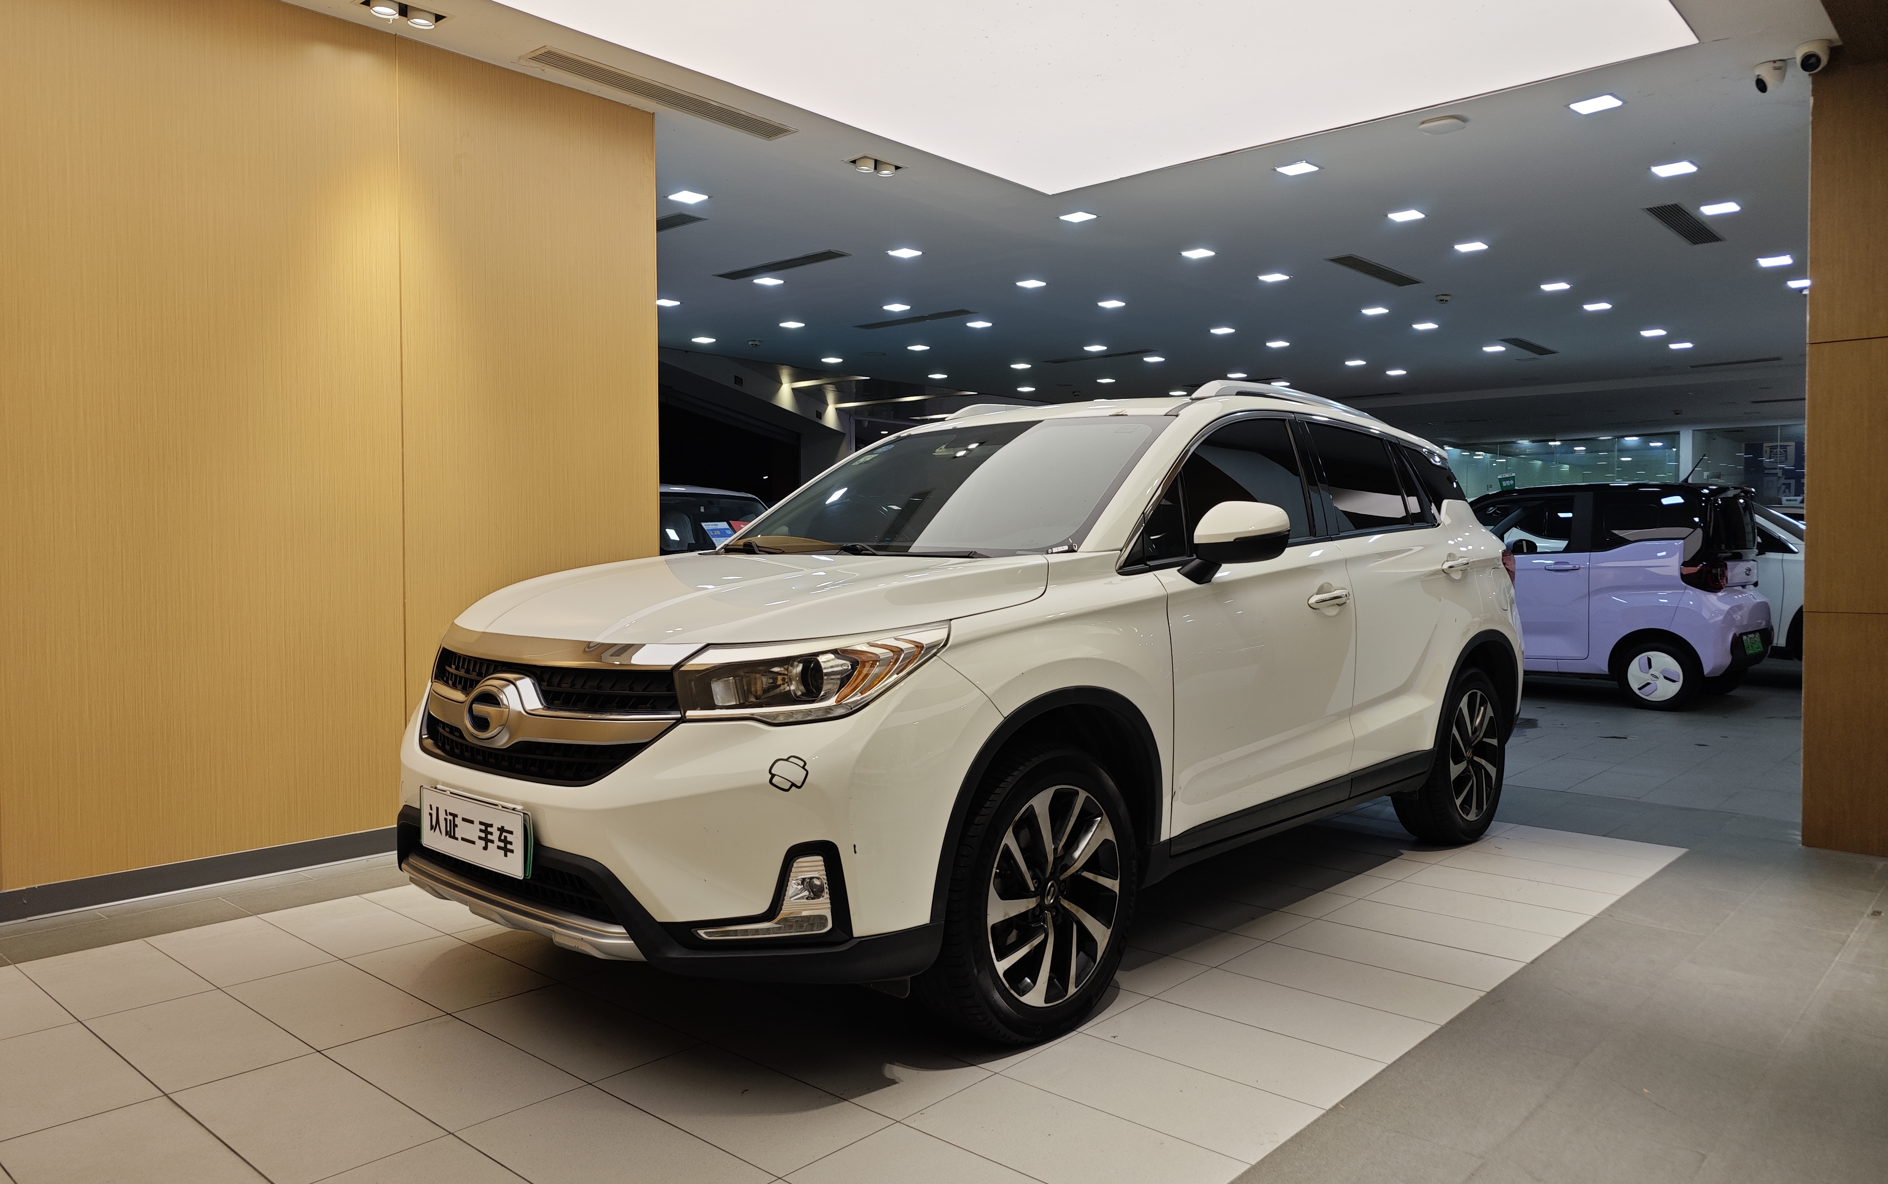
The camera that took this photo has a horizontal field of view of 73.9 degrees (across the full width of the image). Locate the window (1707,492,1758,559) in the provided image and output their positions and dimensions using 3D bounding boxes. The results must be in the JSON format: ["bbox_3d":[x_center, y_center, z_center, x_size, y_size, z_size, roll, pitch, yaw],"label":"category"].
[{"bbox_3d":[5.776,-0.479,9.153,0.140,0.460,1.120,1,2,42],"label":"window"}]

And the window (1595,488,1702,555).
[{"bbox_3d":[5.023,-0.511,8.926,0.660,0.460,0.080,1,2,42],"label":"window"}]

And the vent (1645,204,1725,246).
[{"bbox_3d":[4.338,-2.155,7.328,0.180,0.040,1.120,1,2,42],"label":"vent"}]

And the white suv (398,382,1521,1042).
[{"bbox_3d":[0.503,0.129,4.345,1.900,1.700,4.520,1,2,42],"label":"white suv"}]

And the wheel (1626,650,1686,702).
[{"bbox_3d":[5.050,0.597,8.895,0.370,0.365,0.130,1,2,42],"label":"wheel"}]

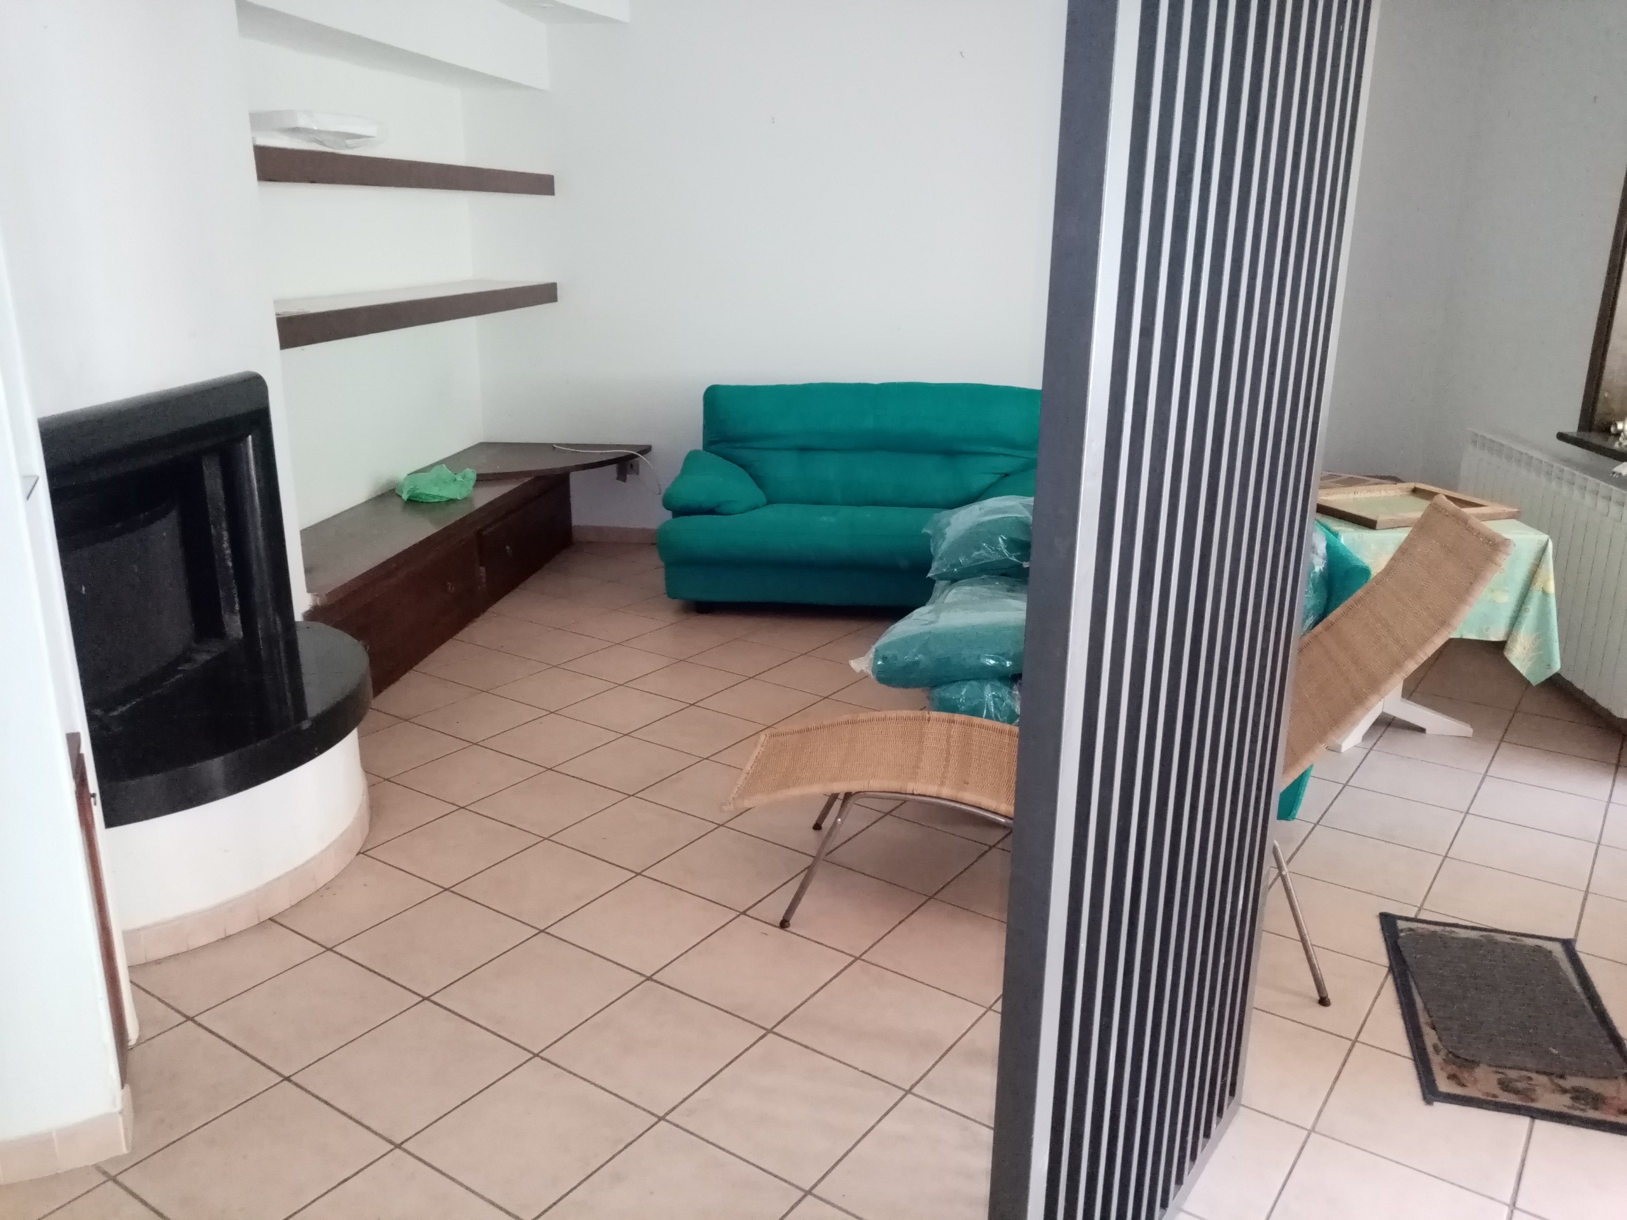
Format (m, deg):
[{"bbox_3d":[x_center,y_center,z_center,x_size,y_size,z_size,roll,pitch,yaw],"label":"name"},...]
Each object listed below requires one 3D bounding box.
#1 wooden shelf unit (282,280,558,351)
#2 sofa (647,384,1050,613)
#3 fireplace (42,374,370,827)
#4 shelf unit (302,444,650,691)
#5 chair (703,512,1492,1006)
[{"bbox_3d":[-1.605,-1.156,4.655,0.438,0.100,2.663,3,17,6],"label":"wooden shelf unit"},{"bbox_3d":[0.248,-0.485,5.292,1.681,0.869,0.934,3,17,6],"label":"sofa"},{"bbox_3d":[-1.400,-0.078,2.869,0.509,0.811,1.191,3,17,6],"label":"fireplace"},{"bbox_3d":[-1.398,-0.205,4.915,0.876,0.515,2.663,3,17,6],"label":"shelf unit"},{"bbox_3d":[0.590,0.229,2.752,1.536,0.979,0.535,4,17,10],"label":"chair"}]

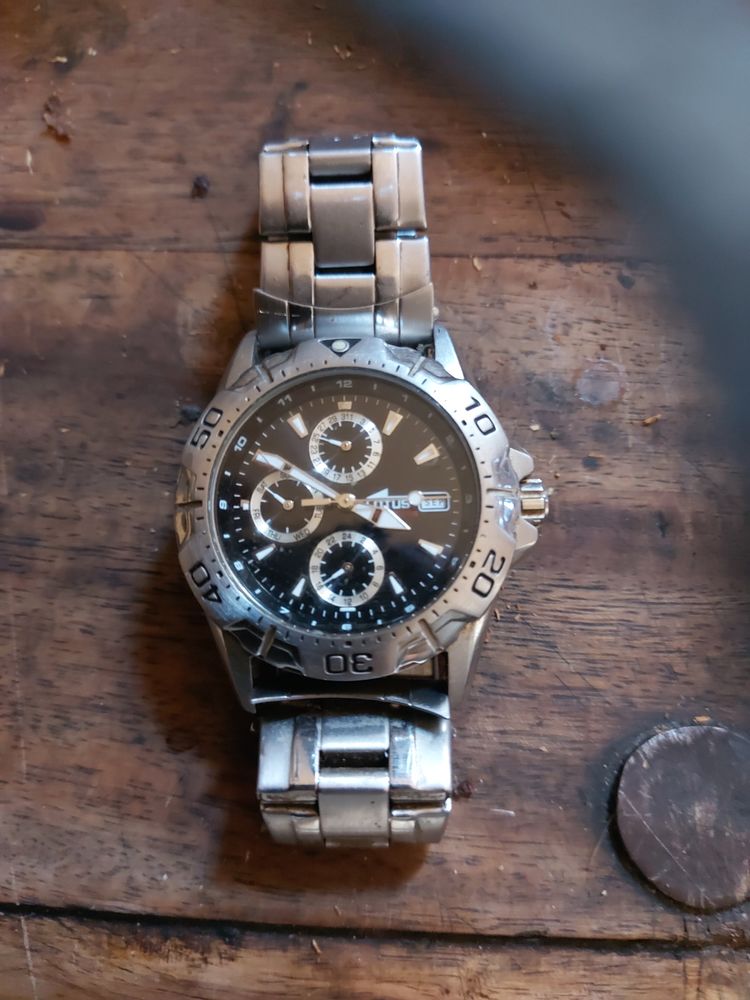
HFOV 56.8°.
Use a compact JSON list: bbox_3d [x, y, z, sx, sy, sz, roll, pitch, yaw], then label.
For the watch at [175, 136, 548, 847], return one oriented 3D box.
[{"bbox_3d":[-0.001,-0.002,0.098,0.046,0.027,0.094,-1,80,0],"label":"watch"}]

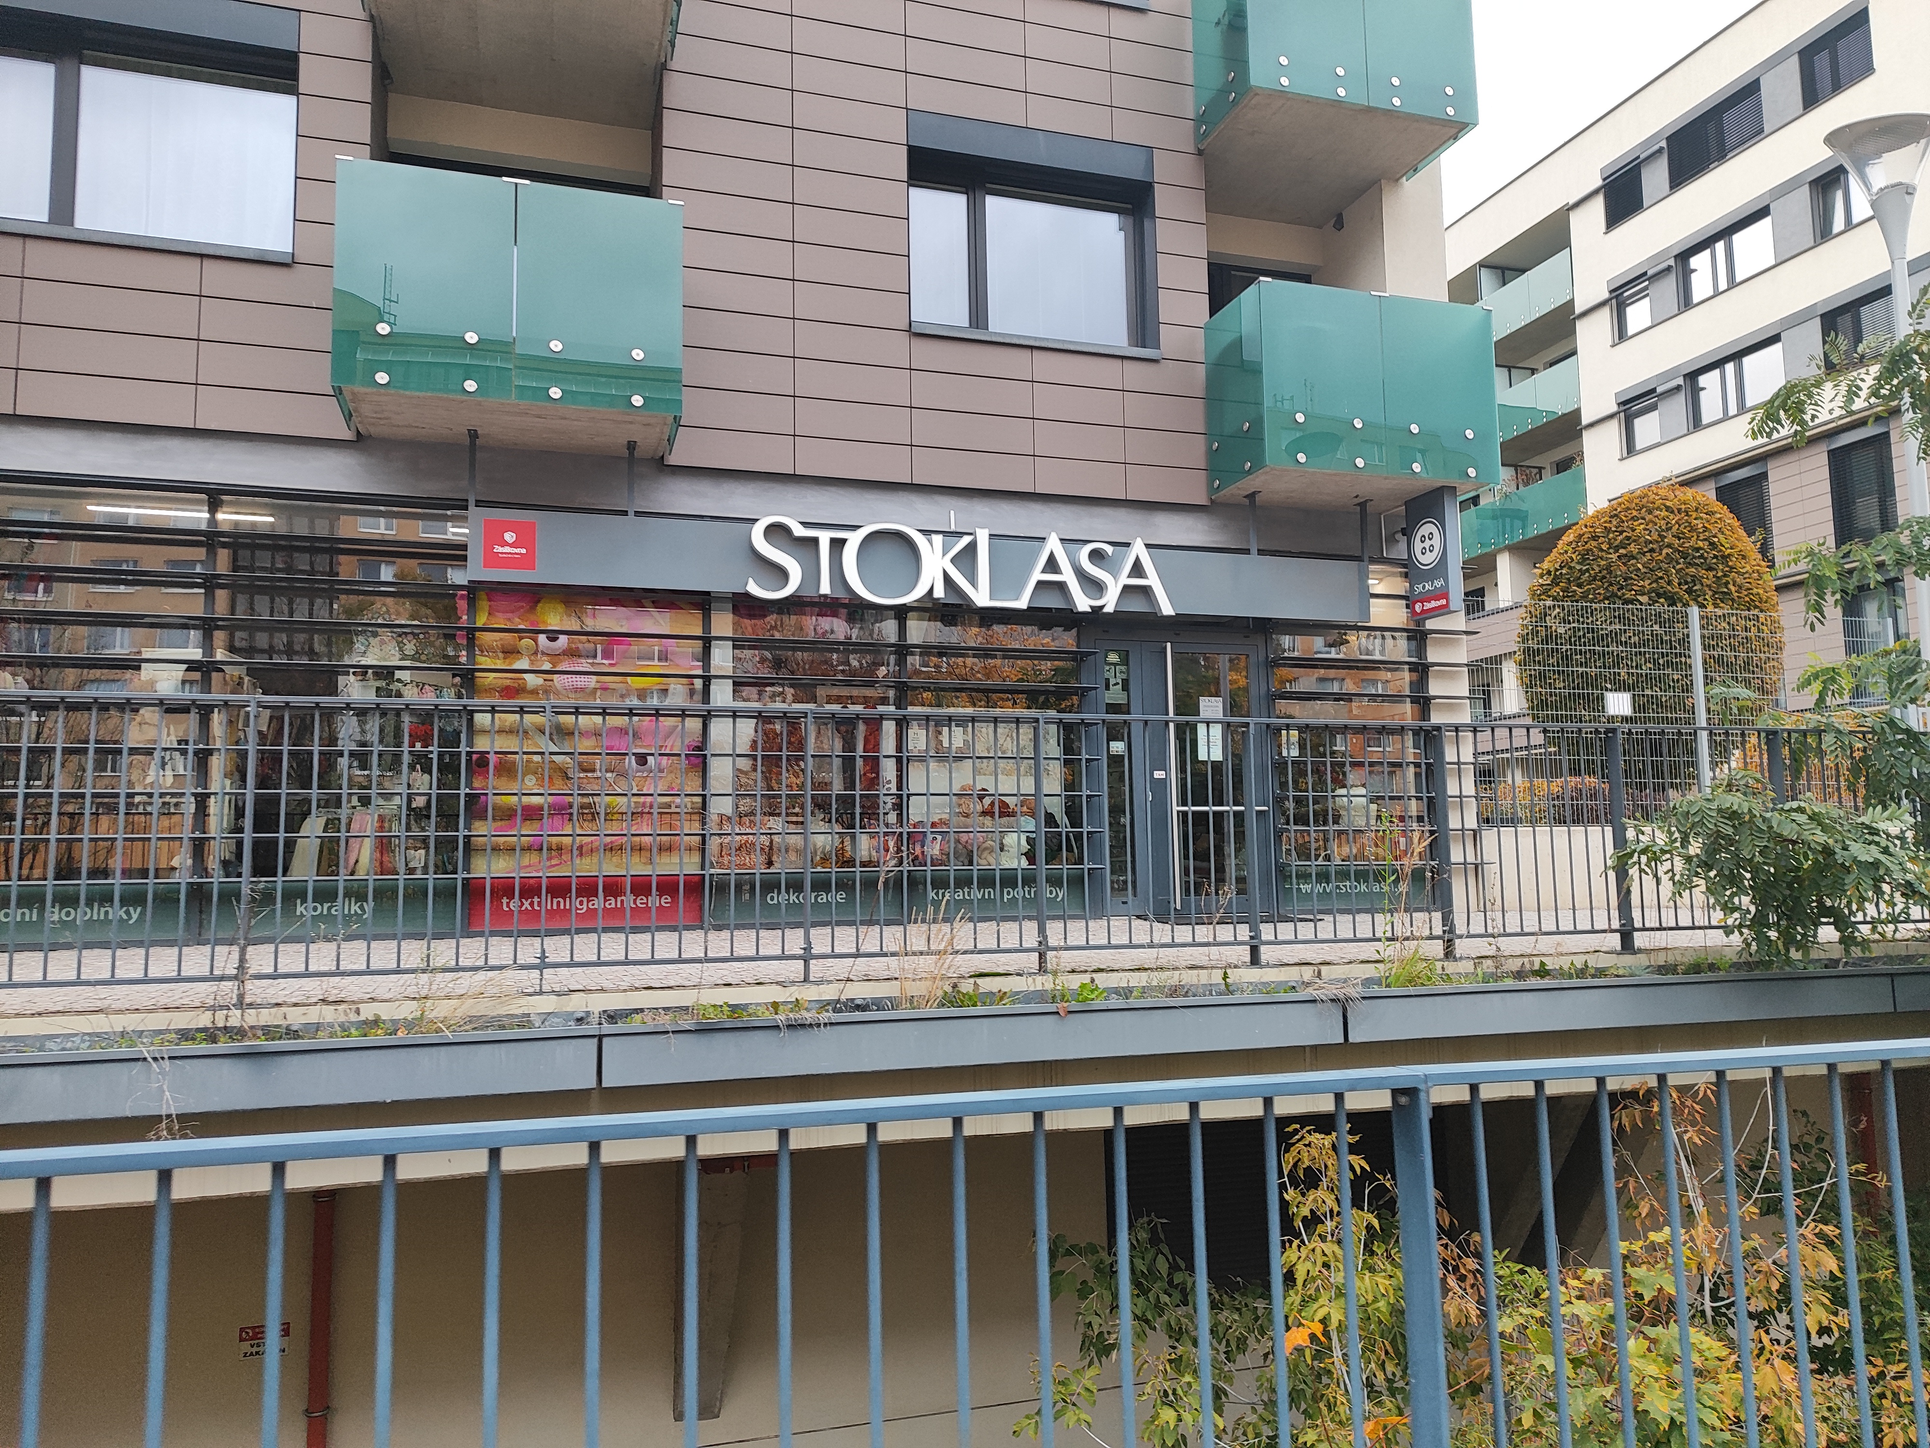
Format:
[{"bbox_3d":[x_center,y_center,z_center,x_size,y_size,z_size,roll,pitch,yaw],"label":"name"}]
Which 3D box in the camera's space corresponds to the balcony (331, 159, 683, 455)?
[{"bbox_3d":[-2.975,-2.697,8.901,2.101,1.433,0.921,1,-6,-18],"label":"balcony"}]

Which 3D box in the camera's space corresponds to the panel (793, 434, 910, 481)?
[{"bbox_3d":[-0.834,-1.982,10.042,0.889,0.286,0.025,1,-6,-18],"label":"panel"}]

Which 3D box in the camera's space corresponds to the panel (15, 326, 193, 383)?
[{"bbox_3d":[-5.461,-2.355,8.556,0.984,0.286,0.025,1,-6,-18],"label":"panel"}]

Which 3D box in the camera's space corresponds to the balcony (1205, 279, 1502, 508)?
[{"bbox_3d":[3.147,-2.611,10.918,2.122,1.454,0.906,1,-6,-18],"label":"balcony"}]

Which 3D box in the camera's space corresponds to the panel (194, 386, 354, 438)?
[{"bbox_3d":[-4.526,-2.043,8.832,0.950,0.286,0.025,1,-6,-18],"label":"panel"}]

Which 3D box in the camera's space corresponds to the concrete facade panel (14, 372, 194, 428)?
[{"bbox_3d":[-5.456,-2.058,8.527,0.984,0.286,0.025,1,-6,-18],"label":"concrete facade panel"}]

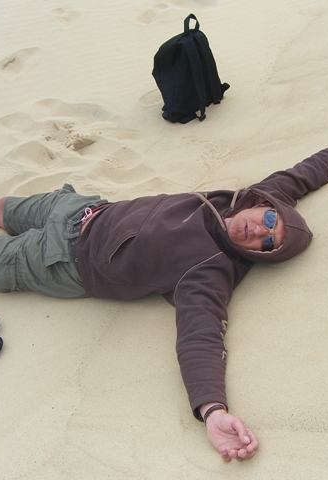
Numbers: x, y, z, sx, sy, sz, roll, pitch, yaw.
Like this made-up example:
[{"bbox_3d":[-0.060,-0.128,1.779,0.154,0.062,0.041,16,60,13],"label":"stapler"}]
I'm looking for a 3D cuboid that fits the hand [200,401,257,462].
[{"bbox_3d":[0.168,0.497,1.836,0.100,0.080,0.160,-28,41,-7],"label":"hand"}]

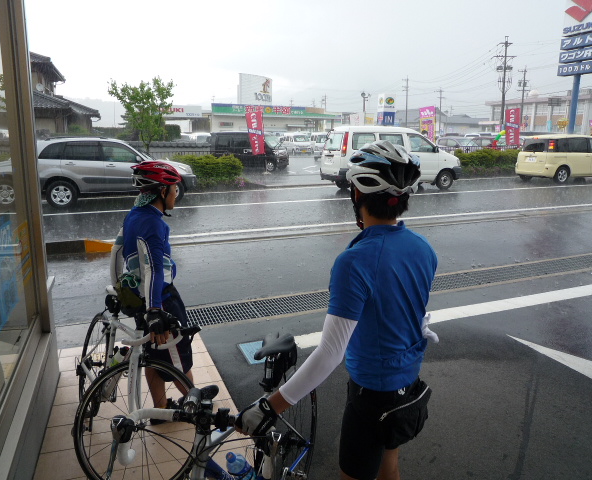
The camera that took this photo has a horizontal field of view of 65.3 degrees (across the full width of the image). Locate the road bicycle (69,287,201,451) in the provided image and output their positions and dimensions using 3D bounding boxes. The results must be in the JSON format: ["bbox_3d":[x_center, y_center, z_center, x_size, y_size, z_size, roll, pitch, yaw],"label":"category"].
[{"bbox_3d":[-1.000,0.715,2.650,0.570,0.910,1.420,2,9,-35],"label":"road bicycle"}]

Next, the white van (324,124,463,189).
[{"bbox_3d":[2.918,-2.465,14.068,4.200,1.880,1.670,-5,12,-19],"label":"white van"}]

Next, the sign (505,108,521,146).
[{"bbox_3d":[11.357,-5.890,24.200,0.720,1.880,0.120,4,12,17],"label":"sign"}]

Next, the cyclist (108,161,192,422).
[{"bbox_3d":[-0.907,0.347,2.935,0.450,1.670,0.500,-8,14,-32],"label":"cyclist"}]

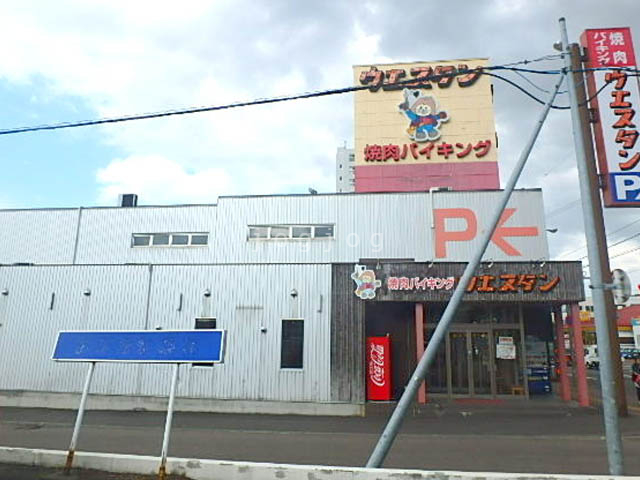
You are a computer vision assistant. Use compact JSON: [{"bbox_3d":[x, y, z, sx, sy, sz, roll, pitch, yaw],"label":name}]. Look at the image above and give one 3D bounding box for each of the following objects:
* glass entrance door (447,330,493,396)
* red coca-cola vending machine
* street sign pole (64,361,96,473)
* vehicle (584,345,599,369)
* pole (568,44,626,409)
[{"bbox_3d":[4.878,4.051,13.944,1.420,2.050,0.100,-1,-12,6],"label":"glass entrance door"},{"bbox_3d":[1.849,4.002,13.378,0.750,1.830,1.000,-1,-12,6],"label":"red coca-cola vending machine"},{"bbox_3d":[-3.576,2.562,6.406,0.070,1.580,0.070,0,-24,6],"label":"street sign pole"},{"bbox_3d":[19.472,7.966,29.000,3.400,1.750,1.500,-1,-12,6],"label":"vehicle"},{"bbox_3d":[7.923,-0.814,12.200,0.270,10.940,0.270,0,-12,6],"label":"pole"}]

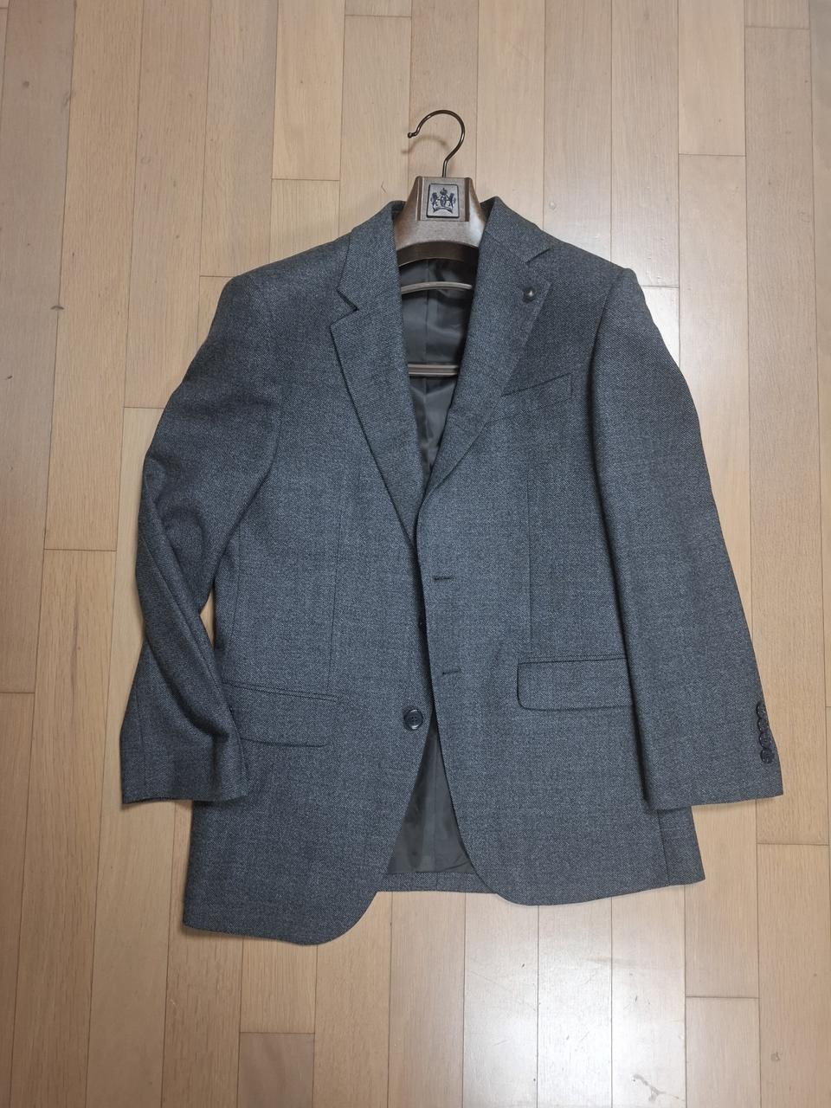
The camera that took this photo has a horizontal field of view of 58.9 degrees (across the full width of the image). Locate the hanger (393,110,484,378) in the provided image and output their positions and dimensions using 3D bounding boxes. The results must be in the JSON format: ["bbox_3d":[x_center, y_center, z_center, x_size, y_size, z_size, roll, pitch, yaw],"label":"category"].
[{"bbox_3d":[0.021,-0.328,0.766,0.400,0.060,0.289,0,86,-1],"label":"hanger"}]

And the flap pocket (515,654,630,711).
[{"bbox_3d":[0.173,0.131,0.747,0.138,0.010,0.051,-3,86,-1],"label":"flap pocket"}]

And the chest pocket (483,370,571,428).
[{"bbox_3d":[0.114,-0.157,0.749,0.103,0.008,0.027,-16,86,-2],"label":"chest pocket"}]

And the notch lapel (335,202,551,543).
[{"bbox_3d":[0.027,-0.187,0.745,0.229,0.060,0.360,0,86,-1],"label":"notch lapel"}]

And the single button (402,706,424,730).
[{"bbox_3d":[-0.002,0.166,0.738,0.019,0.006,0.020,0,86,-1],"label":"single button"}]

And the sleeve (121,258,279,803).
[{"bbox_3d":[-0.212,-0.018,0.742,0.133,0.065,0.538,4,86,0],"label":"sleeve"}]

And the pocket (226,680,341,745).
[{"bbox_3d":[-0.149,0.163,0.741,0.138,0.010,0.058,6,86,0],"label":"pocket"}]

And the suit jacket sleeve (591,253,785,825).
[{"bbox_3d":[0.252,-0.022,0.748,0.133,0.065,0.555,-10,86,-1],"label":"suit jacket sleeve"}]

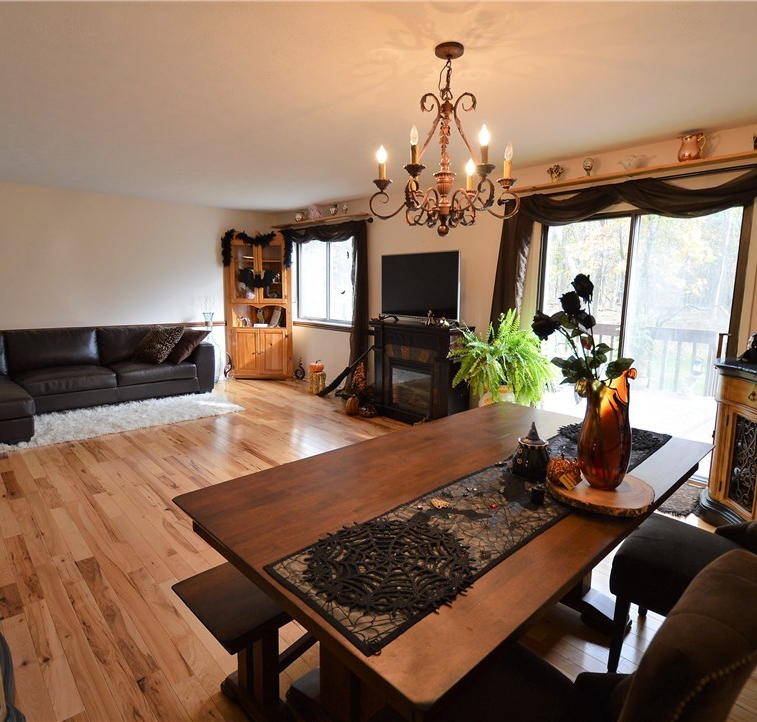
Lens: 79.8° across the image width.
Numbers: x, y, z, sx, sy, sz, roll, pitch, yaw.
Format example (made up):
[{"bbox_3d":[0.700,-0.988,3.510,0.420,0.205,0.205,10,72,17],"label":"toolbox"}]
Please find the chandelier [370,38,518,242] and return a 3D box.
[{"bbox_3d":[0.335,-1.059,2.213,0.741,0.863,0.710,2,9,8],"label":"chandelier"}]

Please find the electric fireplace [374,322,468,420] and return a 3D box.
[{"bbox_3d":[0.404,0.114,4.854,0.507,1.000,1.096,-8,12,-44],"label":"electric fireplace"}]

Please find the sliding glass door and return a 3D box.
[{"bbox_3d":[1.969,-0.189,3.684,1.500,2.030,0.120,9,12,43],"label":"sliding glass door"}]

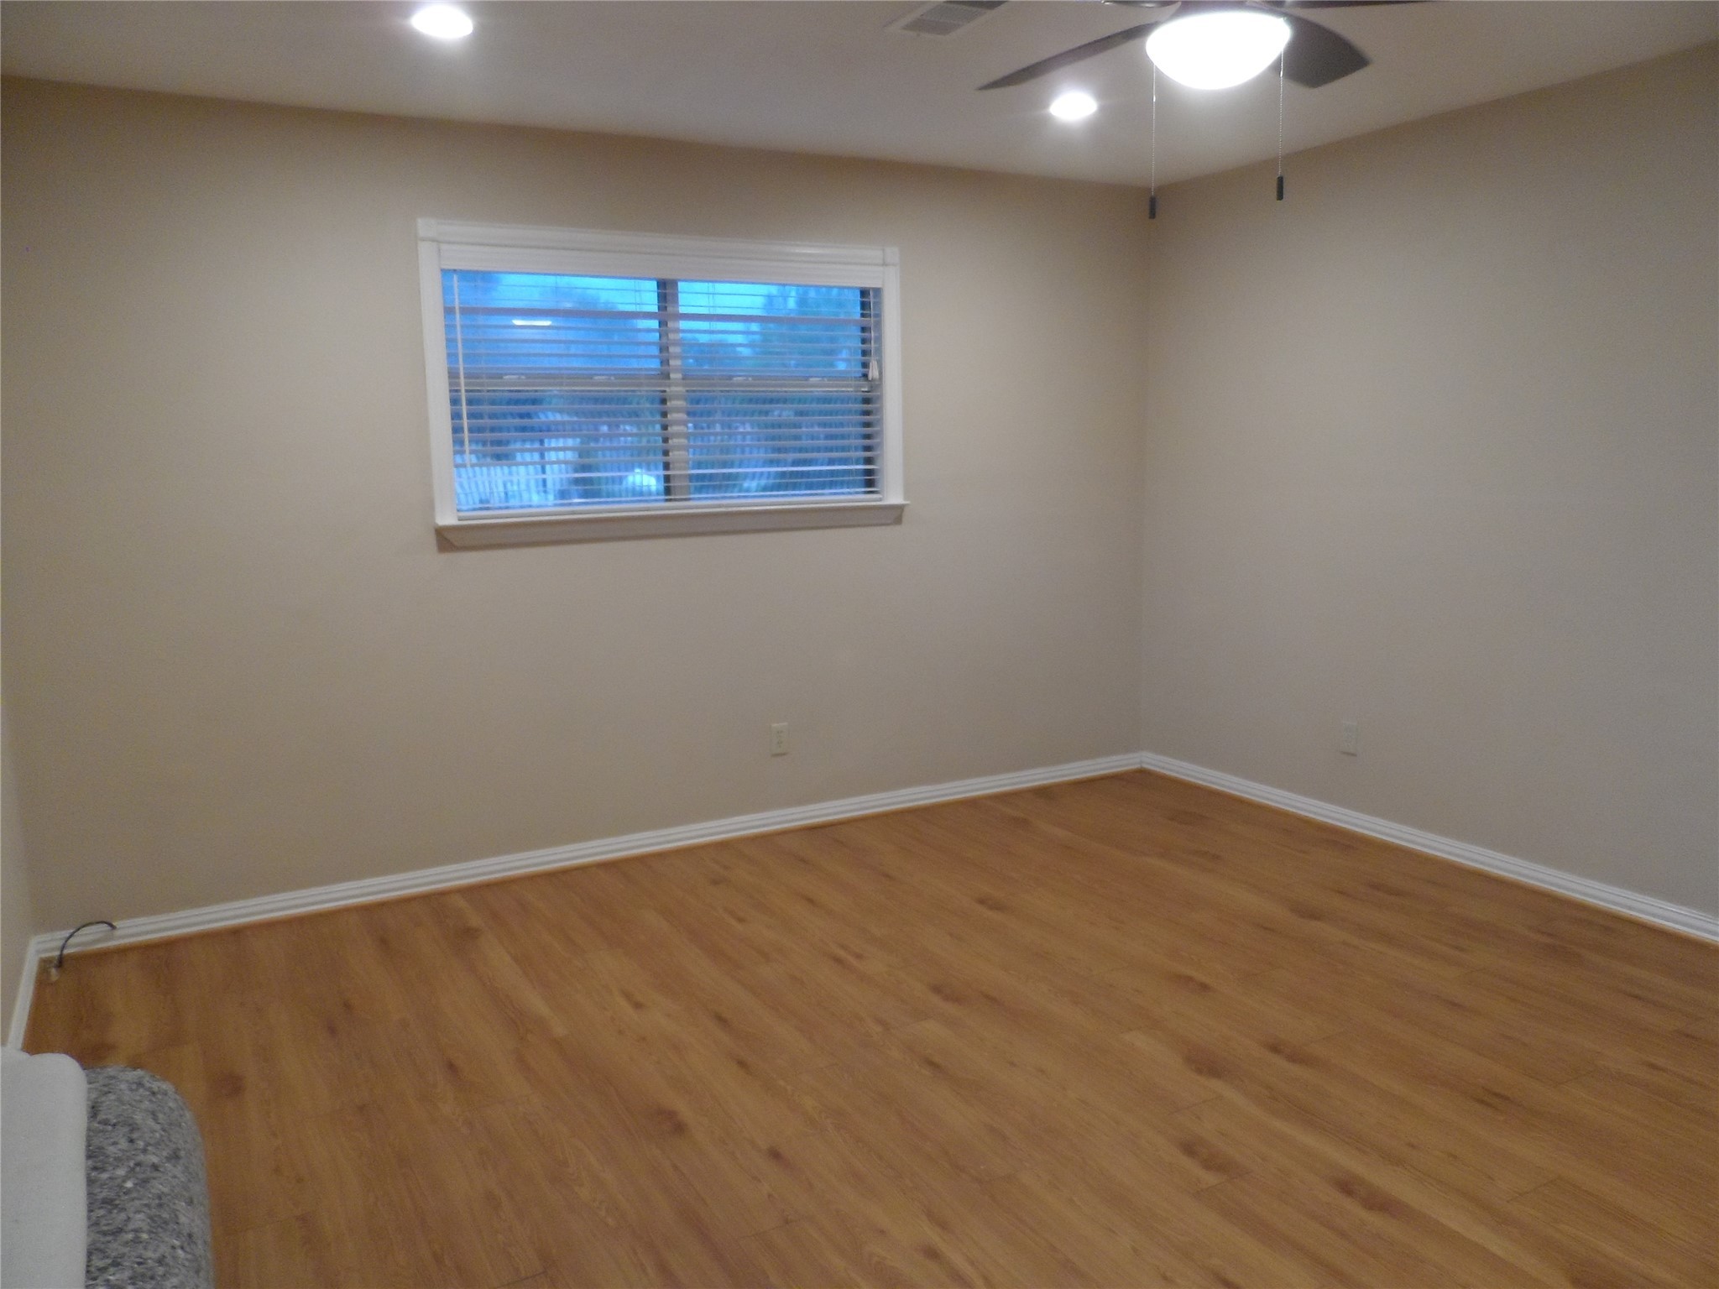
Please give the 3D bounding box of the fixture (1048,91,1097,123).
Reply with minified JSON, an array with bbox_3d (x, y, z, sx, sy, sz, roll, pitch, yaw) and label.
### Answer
[{"bbox_3d":[0.654,-1.649,3.652,0.165,0.060,0.165,-1,9,0],"label":"fixture"}]

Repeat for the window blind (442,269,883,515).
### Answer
[{"bbox_3d":[-0.617,-0.880,4.236,1.610,0.800,0.060,-6,11,-28],"label":"window blind"}]

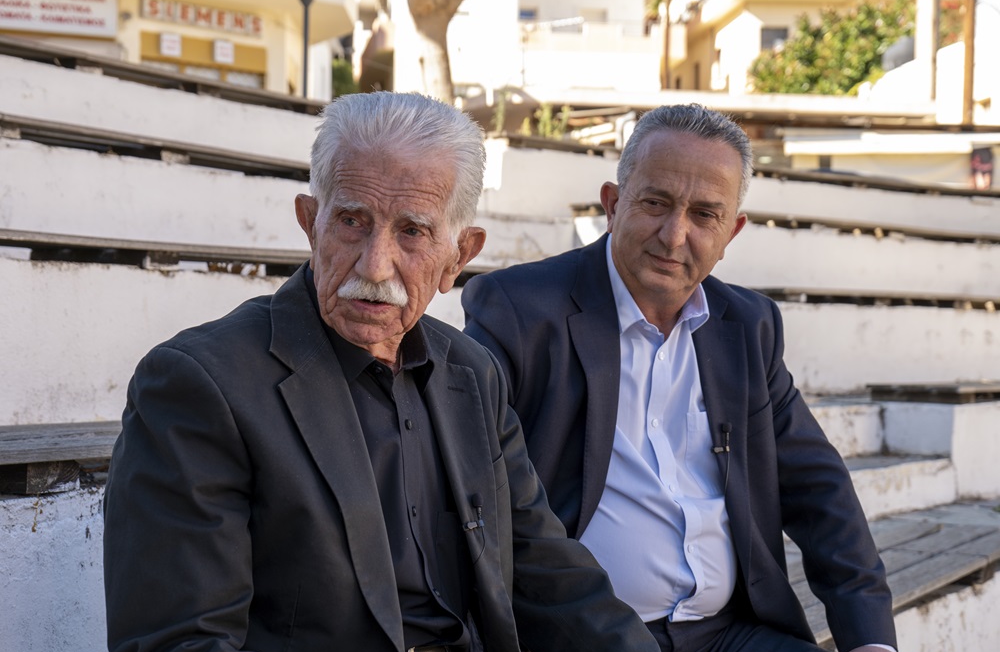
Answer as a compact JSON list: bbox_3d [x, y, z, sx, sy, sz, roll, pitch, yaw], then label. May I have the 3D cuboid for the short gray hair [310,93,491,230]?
[{"bbox_3d":[-0.104,-0.154,1.680,0.172,0.168,0.195,8,6,12],"label":"short gray hair"}]

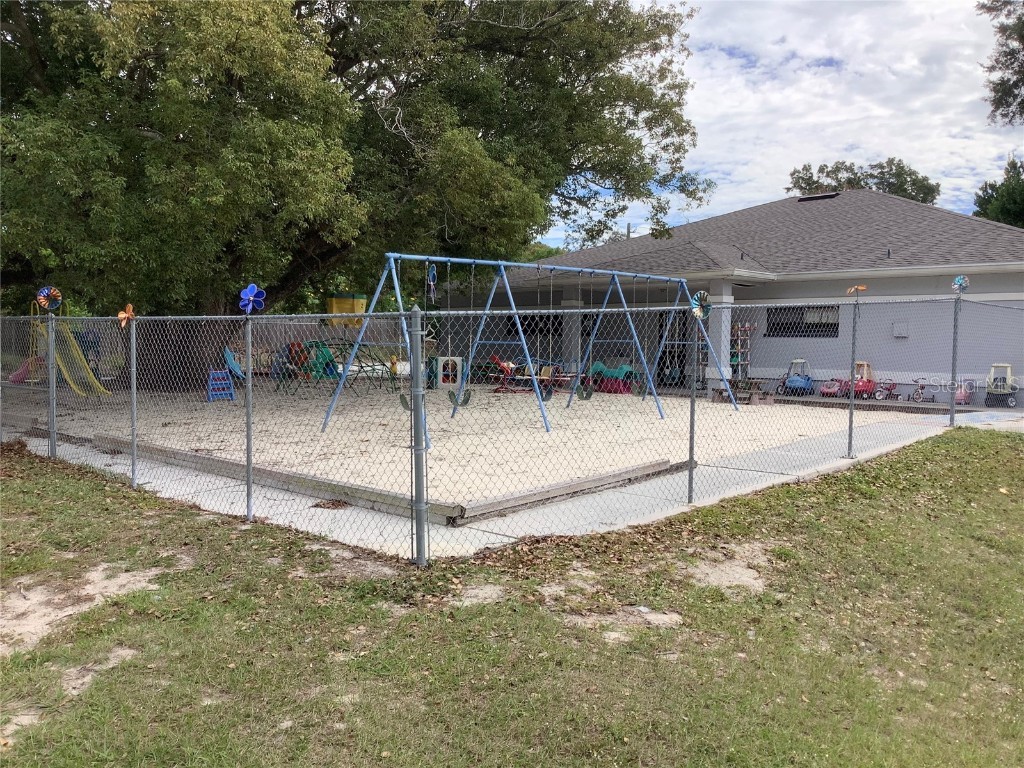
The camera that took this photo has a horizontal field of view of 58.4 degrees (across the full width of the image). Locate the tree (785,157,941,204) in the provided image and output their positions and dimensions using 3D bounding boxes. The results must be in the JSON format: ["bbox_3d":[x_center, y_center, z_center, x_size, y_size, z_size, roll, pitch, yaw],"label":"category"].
[{"bbox_3d":[20.976,-7.464,55.315,11.000,12.260,11.000,2,3,21],"label":"tree"}]

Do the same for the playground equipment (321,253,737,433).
[{"bbox_3d":[0.863,-0.663,14.989,2.067,2.518,8.297,3,4,40],"label":"playground equipment"}]

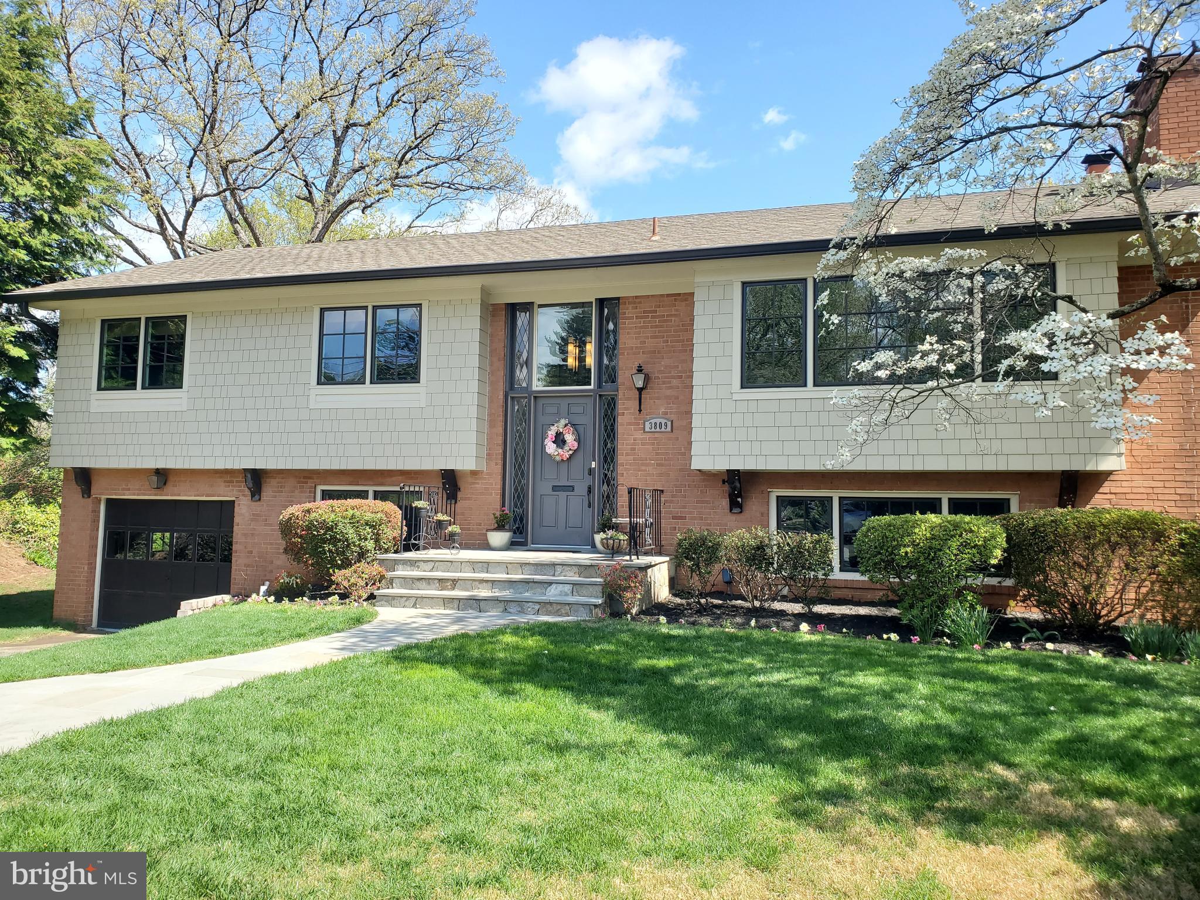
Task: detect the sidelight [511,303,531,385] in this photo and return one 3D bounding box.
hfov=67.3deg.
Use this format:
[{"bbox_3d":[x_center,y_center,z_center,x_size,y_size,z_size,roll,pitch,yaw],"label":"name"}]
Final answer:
[{"bbox_3d":[-1.093,-1.448,12.519,0.300,1.183,0.080,0,-5,16],"label":"sidelight"}]

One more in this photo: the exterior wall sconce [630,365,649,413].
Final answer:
[{"bbox_3d":[0.506,-0.804,11.751,0.200,0.640,0.250,0,-5,16],"label":"exterior wall sconce"}]

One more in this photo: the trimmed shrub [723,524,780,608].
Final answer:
[{"bbox_3d":[1.760,1.378,10.528,0.659,0.968,0.657,0,-5,15],"label":"trimmed shrub"}]

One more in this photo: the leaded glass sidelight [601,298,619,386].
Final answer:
[{"bbox_3d":[0.132,-1.473,12.340,0.273,1.192,0.061,0,-5,15],"label":"leaded glass sidelight"}]

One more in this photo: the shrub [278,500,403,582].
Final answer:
[{"bbox_3d":[-3.503,1.271,12.123,1.666,1.190,1.262,0,-5,15],"label":"shrub"}]

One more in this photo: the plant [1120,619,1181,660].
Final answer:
[{"bbox_3d":[4.946,1.701,8.097,0.477,0.358,0.455,0,-5,15],"label":"plant"}]

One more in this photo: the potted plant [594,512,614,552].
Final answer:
[{"bbox_3d":[0.100,1.062,11.600,0.355,0.520,0.355,1,-4,0],"label":"potted plant"}]

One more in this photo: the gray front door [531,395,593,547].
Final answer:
[{"bbox_3d":[-0.494,0.286,12.359,0.899,2.071,0.061,0,-5,15],"label":"gray front door"}]

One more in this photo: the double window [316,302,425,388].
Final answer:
[{"bbox_3d":[-3.259,-1.470,12.745,1.626,1.151,0.081,0,-5,15],"label":"double window"}]

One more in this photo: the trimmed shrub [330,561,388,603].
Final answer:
[{"bbox_3d":[-2.945,1.614,11.007,0.696,0.510,0.606,0,-5,15],"label":"trimmed shrub"}]

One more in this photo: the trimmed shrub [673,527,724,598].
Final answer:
[{"bbox_3d":[1.154,1.369,10.582,0.602,0.918,0.606,0,-5,15],"label":"trimmed shrub"}]

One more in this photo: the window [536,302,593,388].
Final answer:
[{"bbox_3d":[-0.481,-1.439,12.268,0.837,1.198,0.090,0,-5,16],"label":"window"}]

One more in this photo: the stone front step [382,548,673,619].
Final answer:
[{"bbox_3d":[-1.013,1.614,11.182,3.424,0.606,2.121,0,-5,15],"label":"stone front step"}]

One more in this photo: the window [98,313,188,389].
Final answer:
[{"bbox_3d":[-7.031,-1.476,13.841,1.617,1.122,0.100,0,-5,16],"label":"window"}]

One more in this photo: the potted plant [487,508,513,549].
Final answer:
[{"bbox_3d":[-1.331,1.059,12.025,0.355,0.570,0.355,1,-4,0],"label":"potted plant"}]

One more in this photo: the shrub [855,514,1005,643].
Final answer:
[{"bbox_3d":[3.374,1.247,9.255,1.450,1.175,1.300,0,-5,16],"label":"shrub"}]

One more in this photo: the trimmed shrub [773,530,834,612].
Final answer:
[{"bbox_3d":[2.339,1.390,10.375,0.684,0.954,0.657,0,-5,15],"label":"trimmed shrub"}]

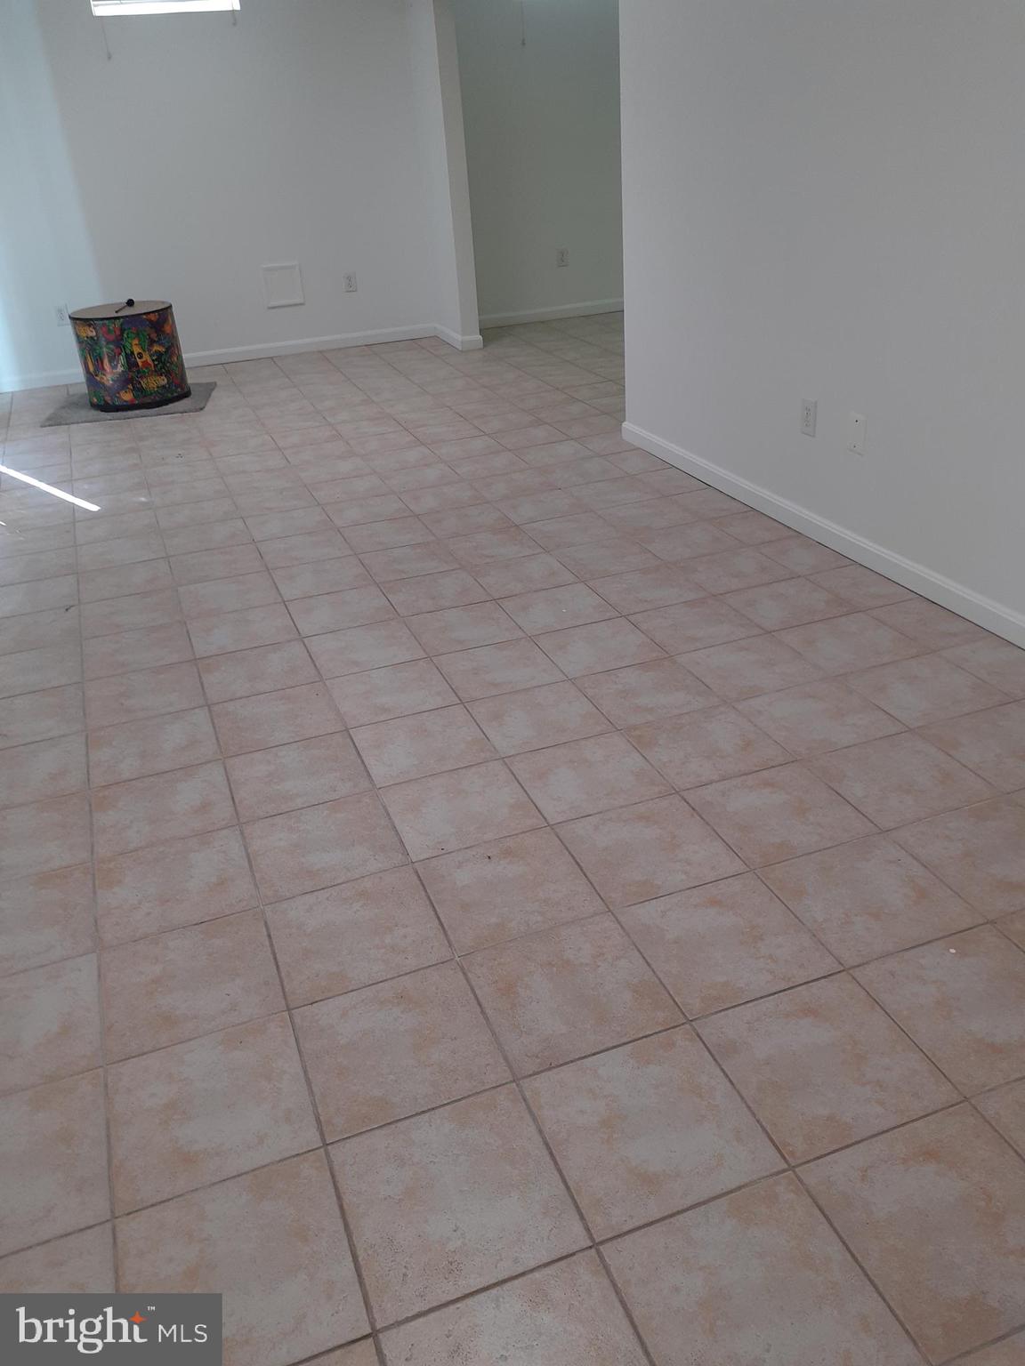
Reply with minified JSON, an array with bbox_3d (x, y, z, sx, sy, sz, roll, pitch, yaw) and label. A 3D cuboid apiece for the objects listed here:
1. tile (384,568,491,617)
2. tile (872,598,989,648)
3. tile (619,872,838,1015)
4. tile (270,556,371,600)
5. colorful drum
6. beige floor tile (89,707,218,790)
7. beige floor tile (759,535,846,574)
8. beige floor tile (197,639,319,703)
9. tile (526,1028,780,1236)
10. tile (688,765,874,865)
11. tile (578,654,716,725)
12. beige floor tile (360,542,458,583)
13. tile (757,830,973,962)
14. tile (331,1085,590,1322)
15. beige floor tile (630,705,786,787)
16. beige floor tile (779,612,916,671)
[{"bbox_3d":[-0.248,-0.290,3.433,0.302,0.010,0.297,-13,29,-17],"label":"tile"},{"bbox_3d":[1.187,-0.165,3.036,0.205,0.010,0.303,-13,29,-16],"label":"tile"},{"bbox_3d":[0.387,0.475,1.956,0.305,0.012,0.302,-13,30,-17],"label":"tile"},{"bbox_3d":[-0.661,-0.364,3.683,0.308,0.010,0.305,-13,29,-17],"label":"tile"},{"bbox_3d":[-2.162,-1.867,6.043,0.560,0.510,0.560,-13,29,-17],"label":"colorful drum"},{"bbox_3d":[-0.907,0.159,2.686,0.303,0.010,0.303,-13,29,-16],"label":"beige floor tile"},{"bbox_3d":[0.970,-0.424,3.563,0.213,0.010,0.294,-13,30,-17],"label":"beige floor tile"},{"bbox_3d":[-0.716,-0.034,3.007,0.302,0.010,0.297,-13,29,-17],"label":"beige floor tile"},{"bbox_3d":[0.202,0.659,1.598,0.303,0.010,0.303,-13,29,-16],"label":"tile"},{"bbox_3d":[0.571,0.282,2.310,0.305,0.010,0.294,-13,30,-17],"label":"tile"},{"bbox_3d":[0.356,0.024,2.795,0.305,0.012,0.302,-13,30,-17],"label":"tile"},{"bbox_3d":[-0.370,-0.431,3.772,0.308,0.010,0.305,-13,29,-17],"label":"beige floor tile"},{"bbox_3d":[0.668,0.404,2.026,0.303,0.010,0.303,-13,29,-16],"label":"tile"},{"bbox_3d":[-0.083,0.728,1.513,0.302,0.010,0.297,-13,29,-17],"label":"tile"},{"bbox_3d":[0.461,0.153,2.526,0.302,0.010,0.297,-13,29,-17],"label":"beige floor tile"},{"bbox_3d":[0.933,-0.107,2.974,0.305,0.012,0.302,-13,30,-17],"label":"beige floor tile"}]

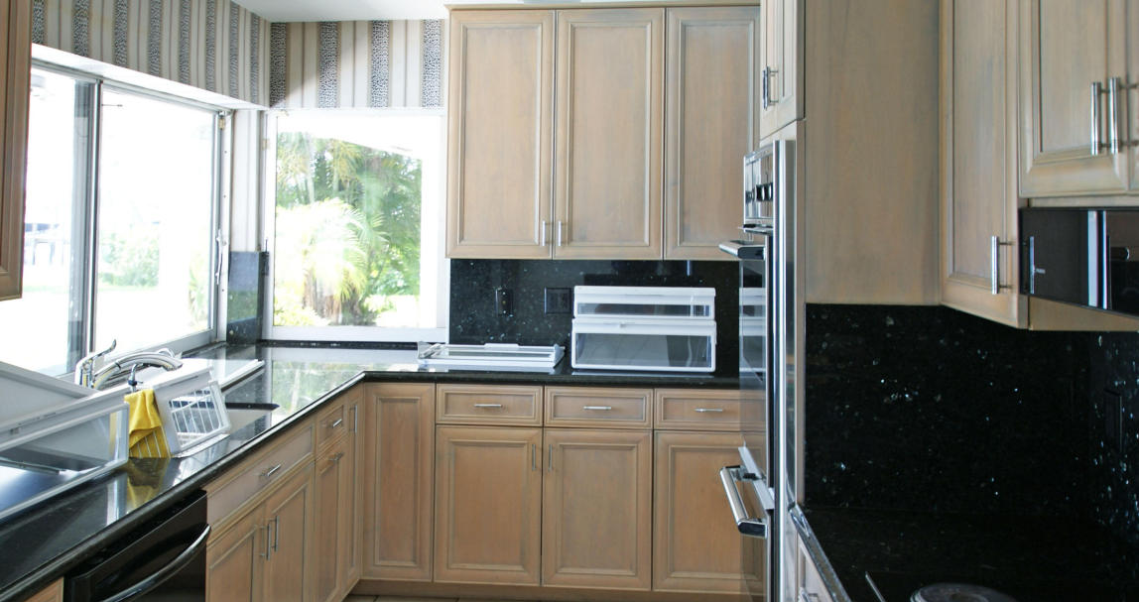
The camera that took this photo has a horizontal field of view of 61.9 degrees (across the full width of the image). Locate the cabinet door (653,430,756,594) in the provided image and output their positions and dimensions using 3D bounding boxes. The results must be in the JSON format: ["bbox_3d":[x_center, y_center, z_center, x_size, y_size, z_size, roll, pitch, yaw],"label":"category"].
[{"bbox_3d":[0.520,0.792,3.563,0.412,0.612,0.024,1,5,4],"label":"cabinet door"}]

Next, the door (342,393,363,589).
[{"bbox_3d":[-0.806,0.705,3.502,0.024,0.769,0.230,1,6,4],"label":"door"}]

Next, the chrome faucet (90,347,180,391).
[{"bbox_3d":[-1.240,0.230,2.676,0.305,0.220,0.090,1,6,4],"label":"chrome faucet"}]

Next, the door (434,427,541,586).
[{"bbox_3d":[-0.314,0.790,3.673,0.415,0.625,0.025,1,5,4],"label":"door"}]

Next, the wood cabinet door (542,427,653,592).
[{"bbox_3d":[0.105,0.800,3.646,0.415,0.625,0.025,1,5,4],"label":"wood cabinet door"}]

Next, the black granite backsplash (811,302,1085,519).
[{"bbox_3d":[0.768,0.220,1.928,0.563,0.423,0.025,1,6,4],"label":"black granite backsplash"}]

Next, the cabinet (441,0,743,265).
[{"bbox_3d":[0.155,-0.658,3.793,1.254,0.972,0.320,1,6,4],"label":"cabinet"}]

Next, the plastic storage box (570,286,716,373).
[{"bbox_3d":[0.290,0.105,3.732,0.545,0.291,0.370,1,6,4],"label":"plastic storage box"}]

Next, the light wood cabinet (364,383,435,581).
[{"bbox_3d":[-0.649,0.695,3.617,0.275,0.769,0.024,1,6,4],"label":"light wood cabinet"}]

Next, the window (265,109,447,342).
[{"bbox_3d":[-0.921,-0.319,4.090,0.806,0.995,0.080,1,6,4],"label":"window"}]

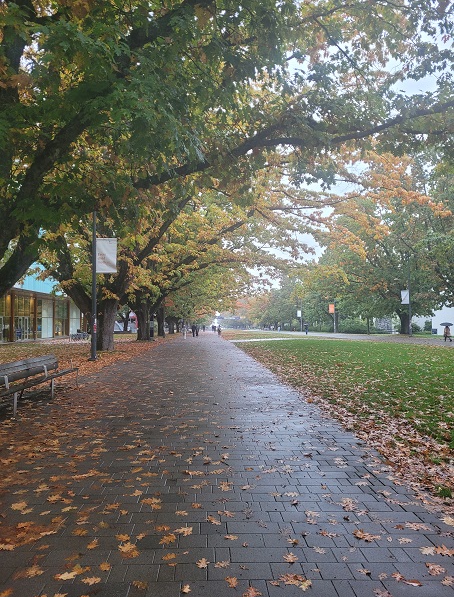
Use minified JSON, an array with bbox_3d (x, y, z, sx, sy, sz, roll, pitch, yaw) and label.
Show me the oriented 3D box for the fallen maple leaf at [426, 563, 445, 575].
[{"bbox_3d":[1.303,1.693,2.845,0.105,0.025,0.145,-1,-3,20],"label":"fallen maple leaf"}]

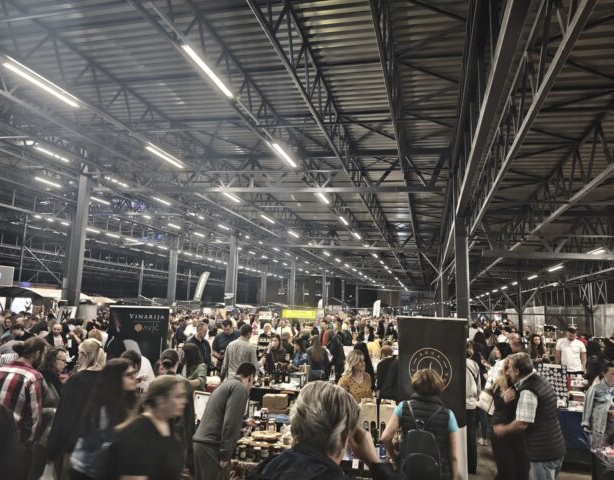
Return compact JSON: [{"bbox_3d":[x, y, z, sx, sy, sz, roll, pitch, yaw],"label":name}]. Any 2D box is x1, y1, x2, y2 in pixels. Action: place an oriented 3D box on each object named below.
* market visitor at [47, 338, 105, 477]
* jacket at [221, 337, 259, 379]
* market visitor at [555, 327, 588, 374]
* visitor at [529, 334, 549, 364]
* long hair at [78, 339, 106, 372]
[{"bbox_3d":[-2.040,1.760,3.820,0.370,1.700,0.480,-3,-10,25],"label":"market visitor"},{"bbox_3d":[-1.001,1.814,6.400,0.530,0.700,0.340,-2,-9,18],"label":"jacket"},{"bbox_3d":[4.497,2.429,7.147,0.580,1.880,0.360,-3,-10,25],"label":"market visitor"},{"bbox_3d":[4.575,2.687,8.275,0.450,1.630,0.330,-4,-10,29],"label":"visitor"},{"bbox_3d":[-2.002,1.064,3.950,0.230,0.300,0.200,-1,-9,14],"label":"long hair"}]

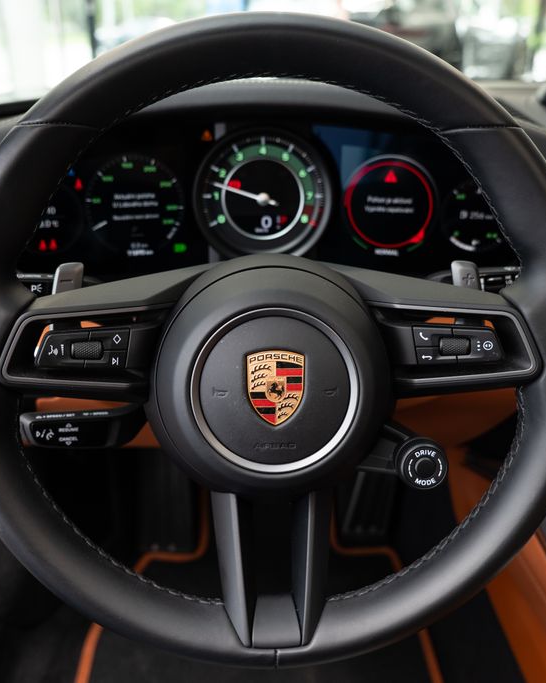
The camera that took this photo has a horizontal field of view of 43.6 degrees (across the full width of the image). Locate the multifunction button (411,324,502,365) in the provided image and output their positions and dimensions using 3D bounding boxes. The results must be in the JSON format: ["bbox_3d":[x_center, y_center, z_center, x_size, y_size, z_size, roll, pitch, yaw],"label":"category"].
[{"bbox_3d":[0.109,0.002,0.402,0.051,0.024,0.015,0,0,-3],"label":"multifunction button"}]

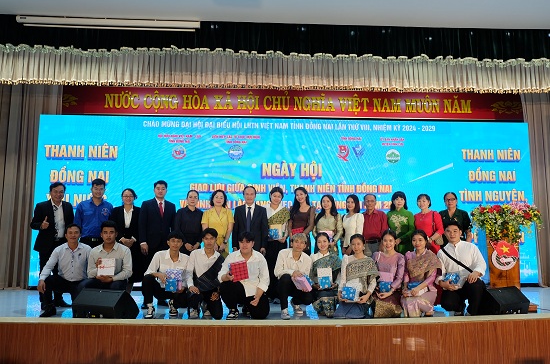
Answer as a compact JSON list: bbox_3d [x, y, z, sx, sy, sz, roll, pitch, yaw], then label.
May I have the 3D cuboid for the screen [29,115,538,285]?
[{"bbox_3d":[0.322,0.342,7.605,9.141,3.030,0.140,1,-6,-3],"label":"screen"}]

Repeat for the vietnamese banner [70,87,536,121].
[{"bbox_3d":[0.417,-1.542,7.933,9.172,0.620,0.080,1,-6,-3],"label":"vietnamese banner"}]

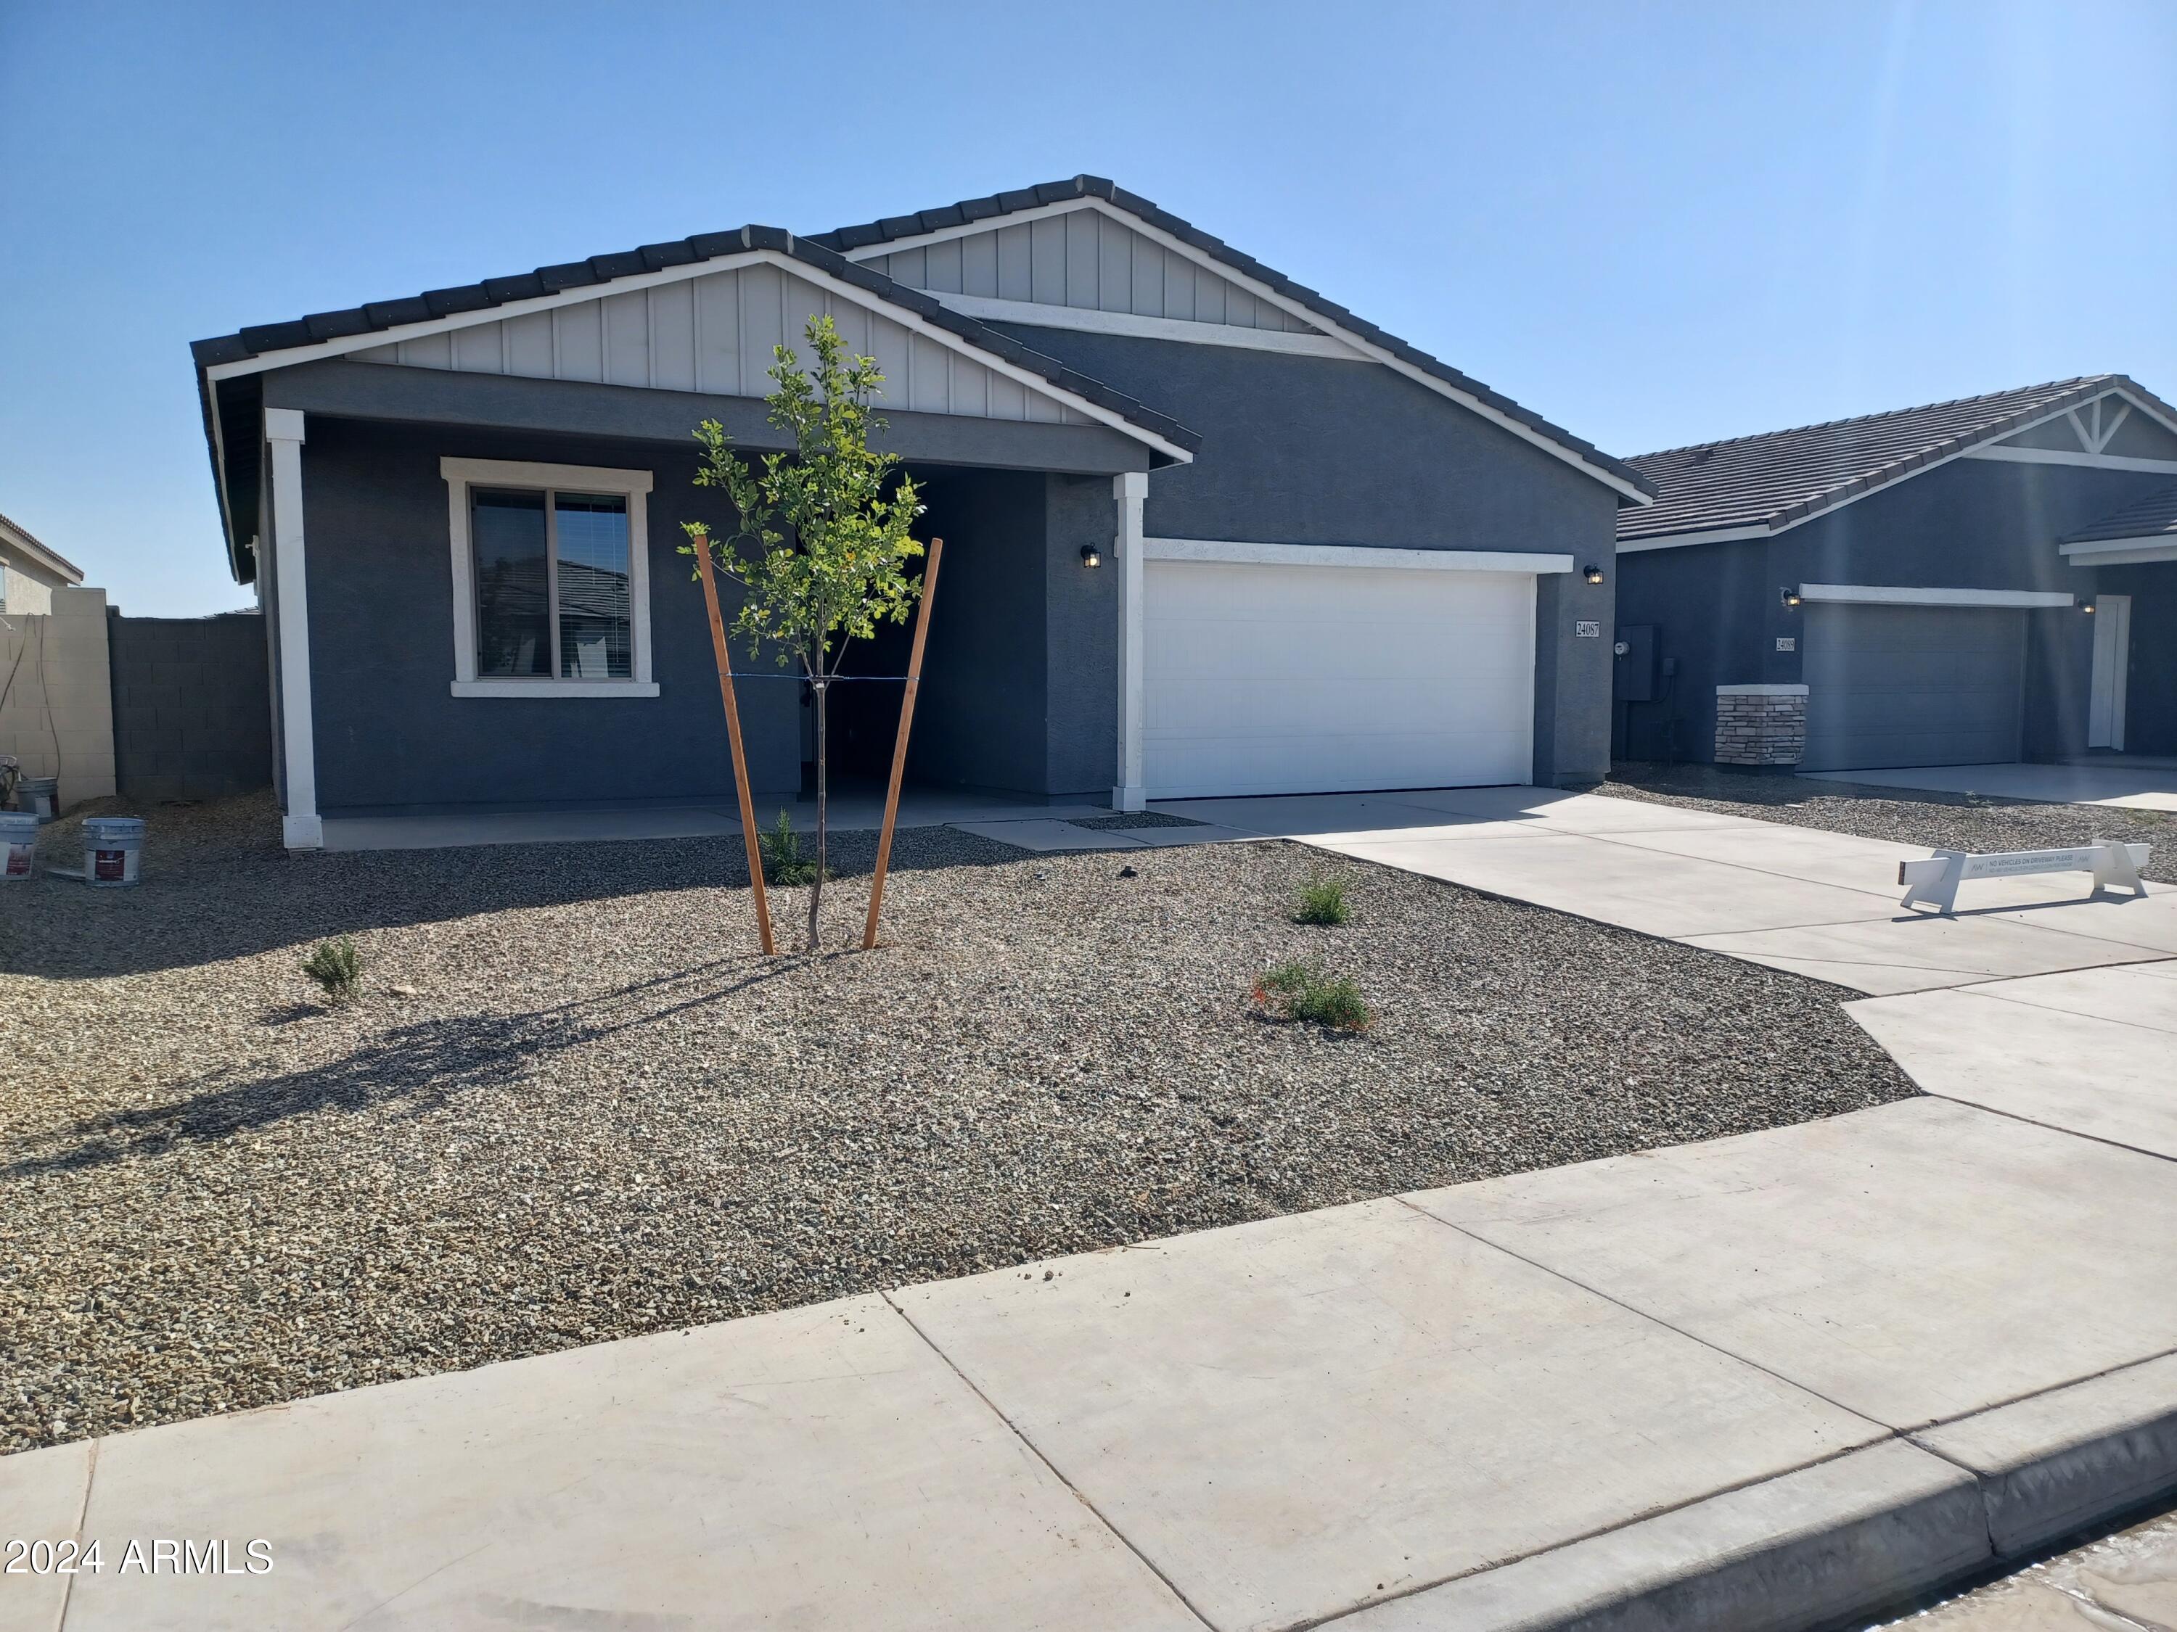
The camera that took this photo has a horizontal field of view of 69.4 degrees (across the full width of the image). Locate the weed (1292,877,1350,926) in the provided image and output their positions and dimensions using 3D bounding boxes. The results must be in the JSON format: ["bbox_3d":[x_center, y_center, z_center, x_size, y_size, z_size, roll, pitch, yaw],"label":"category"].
[{"bbox_3d":[1.270,0.443,8.589,0.310,0.250,0.290,0,5,0],"label":"weed"}]

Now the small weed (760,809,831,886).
[{"bbox_3d":[-1.753,0.167,9.372,0.420,0.430,0.380,0,5,0],"label":"small weed"}]

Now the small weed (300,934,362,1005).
[{"bbox_3d":[-3.087,0.623,6.408,0.235,0.270,0.220,0,5,0],"label":"small weed"}]

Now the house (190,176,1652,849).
[{"bbox_3d":[-4.500,-3.369,21.680,12.970,5.190,21.100,-3,6,-28],"label":"house"}]

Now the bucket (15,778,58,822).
[{"bbox_3d":[-8.825,-0.149,13.184,0.300,0.370,0.300,0,5,0],"label":"bucket"}]

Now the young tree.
[{"bbox_3d":[-1.363,-0.852,7.472,1.150,2.990,1.100,0,5,0],"label":"young tree"}]

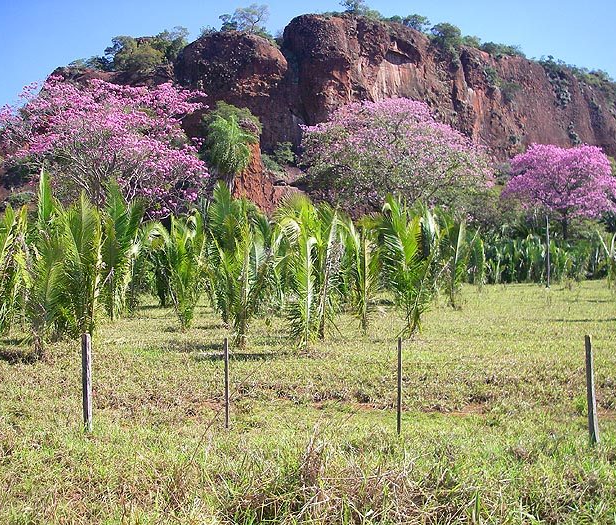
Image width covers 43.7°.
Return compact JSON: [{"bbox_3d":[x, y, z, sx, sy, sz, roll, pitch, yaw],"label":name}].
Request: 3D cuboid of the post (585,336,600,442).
[{"bbox_3d":[3.314,1.482,8.950,0.110,1.275,0.110,-3,0,0],"label":"post"}]

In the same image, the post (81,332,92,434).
[{"bbox_3d":[-2.793,1.524,9.700,0.115,1.256,0.115,0,0,0],"label":"post"}]

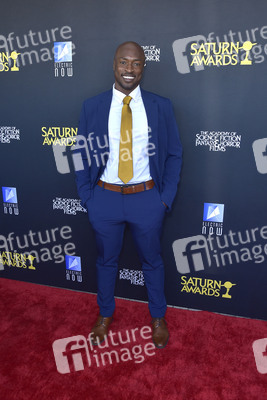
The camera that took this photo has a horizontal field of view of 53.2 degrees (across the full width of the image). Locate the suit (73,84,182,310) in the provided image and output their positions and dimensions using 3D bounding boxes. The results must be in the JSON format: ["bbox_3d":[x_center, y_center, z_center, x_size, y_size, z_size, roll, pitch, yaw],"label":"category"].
[{"bbox_3d":[-0.040,0.065,1.705,0.650,1.480,0.320,2,13,0],"label":"suit"}]

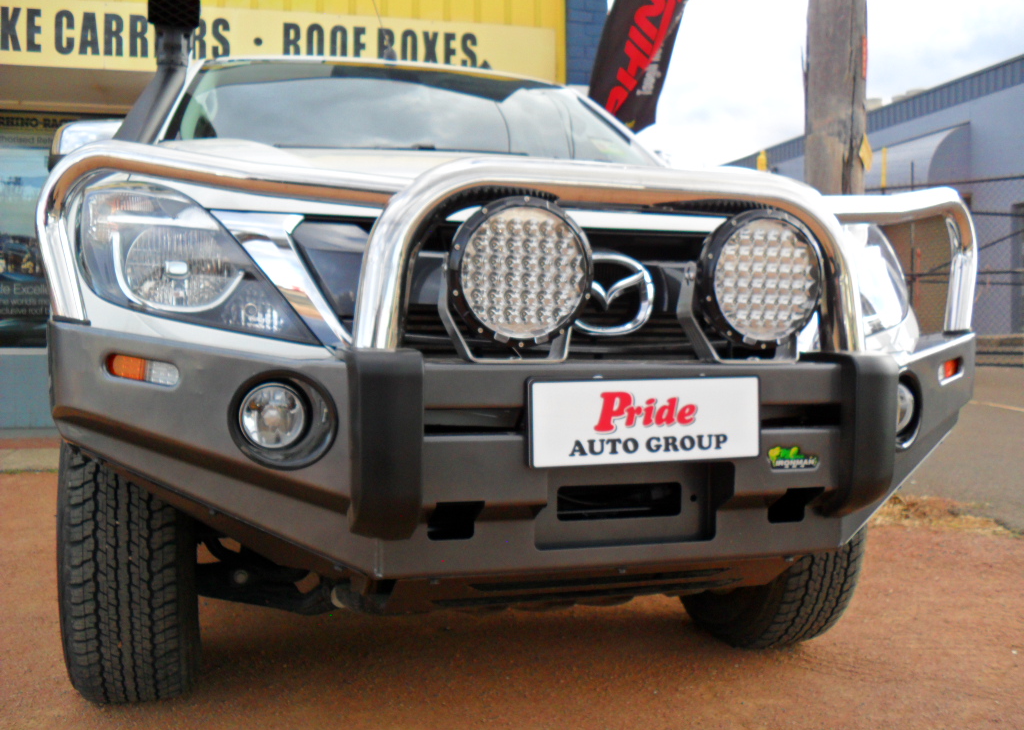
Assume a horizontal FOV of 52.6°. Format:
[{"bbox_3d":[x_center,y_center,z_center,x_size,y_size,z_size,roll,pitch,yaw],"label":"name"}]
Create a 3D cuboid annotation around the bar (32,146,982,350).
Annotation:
[{"bbox_3d":[0.148,-0.191,1.756,1.792,0.335,0.365,0,2,-17],"label":"bar"}]

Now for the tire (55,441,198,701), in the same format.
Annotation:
[{"bbox_3d":[-0.860,0.367,2.388,0.271,0.776,0.776,0,2,-17],"label":"tire"}]

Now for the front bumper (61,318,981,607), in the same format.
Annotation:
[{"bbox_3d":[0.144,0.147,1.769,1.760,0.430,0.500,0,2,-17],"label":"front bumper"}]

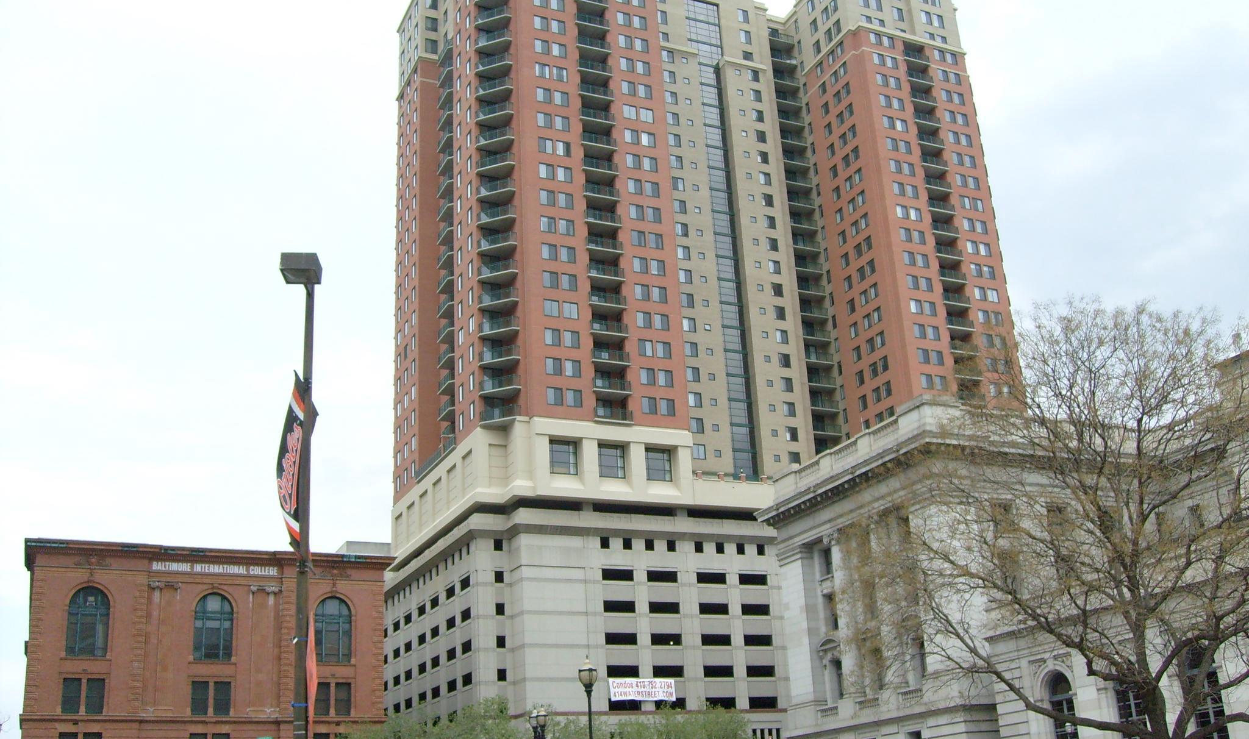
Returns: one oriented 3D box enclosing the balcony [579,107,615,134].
[{"bbox_3d":[-3.019,-25.046,127.273,3.946,1.296,2.074,6,-22,-25],"label":"balcony"}]

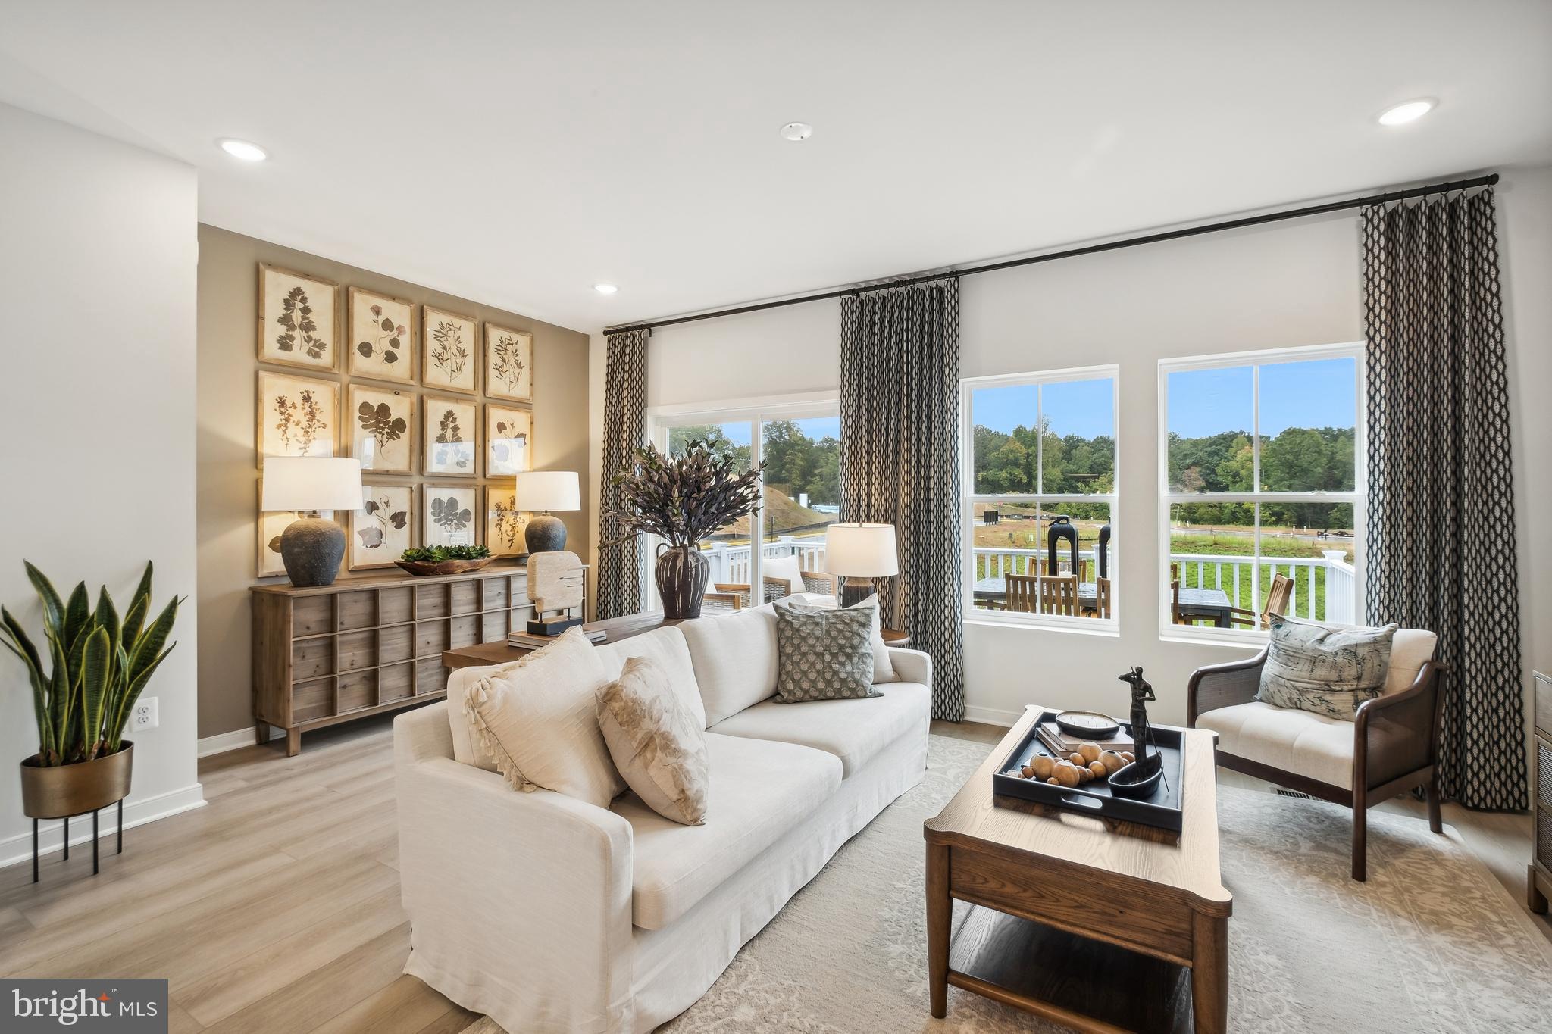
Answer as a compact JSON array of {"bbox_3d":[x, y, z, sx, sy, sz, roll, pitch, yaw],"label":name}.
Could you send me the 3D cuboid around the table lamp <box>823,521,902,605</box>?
[{"bbox_3d":[0.479,0.359,3.672,0.424,0.649,0.424,1,2,30],"label":"table lamp"}]

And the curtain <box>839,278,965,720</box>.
[{"bbox_3d":[0.754,-0.091,4.010,0.790,2.611,0.140,1,2,30],"label":"curtain"}]

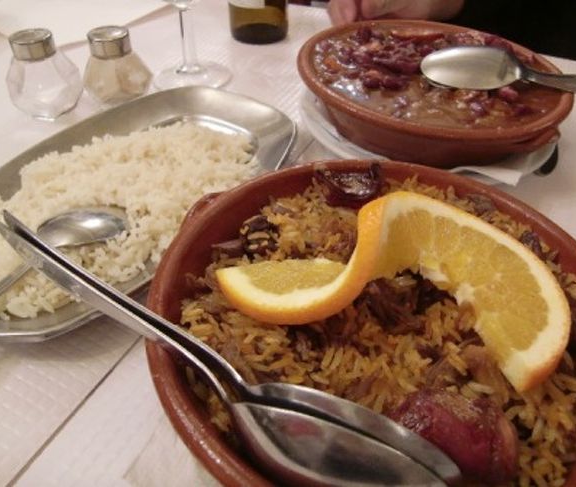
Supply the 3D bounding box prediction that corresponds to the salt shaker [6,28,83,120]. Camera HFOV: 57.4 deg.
[{"bbox_3d":[-0.197,-0.136,0.423,0.063,0.067,0.063,4,43,0],"label":"salt shaker"}]

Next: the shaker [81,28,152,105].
[{"bbox_3d":[-0.146,-0.151,0.447,0.060,0.063,0.060,4,43,0],"label":"shaker"}]

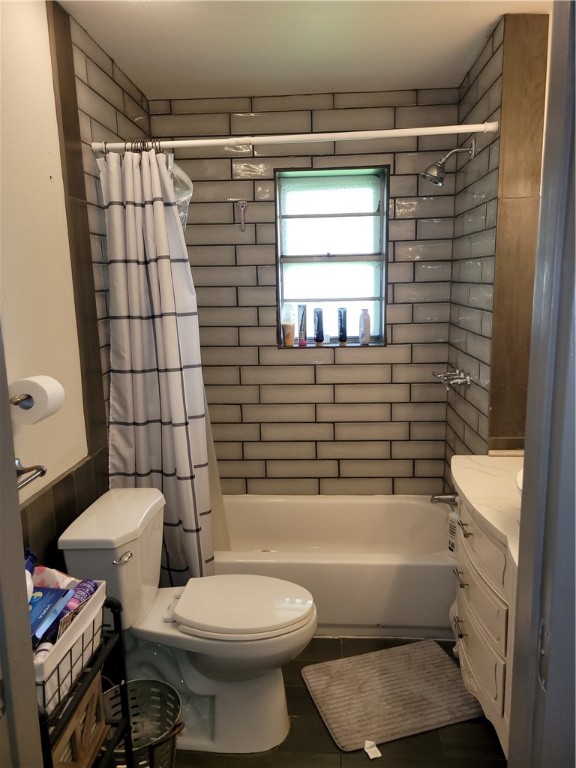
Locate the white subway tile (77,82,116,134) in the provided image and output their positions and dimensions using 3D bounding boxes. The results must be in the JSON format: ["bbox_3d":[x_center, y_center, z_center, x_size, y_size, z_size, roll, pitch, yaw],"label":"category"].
[{"bbox_3d":[-0.715,-1.030,2.162,0.012,0.102,0.401,-1,11,3],"label":"white subway tile"}]

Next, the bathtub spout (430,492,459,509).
[{"bbox_3d":[0.766,0.568,2.803,0.139,0.070,0.055,-1,11,3],"label":"bathtub spout"}]

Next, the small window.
[{"bbox_3d":[0.230,-0.656,3.047,0.583,0.918,0.120,-1,11,3],"label":"small window"}]

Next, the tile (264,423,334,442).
[{"bbox_3d":[0.054,0.267,3.205,0.406,0.102,0.012,0,11,3],"label":"tile"}]

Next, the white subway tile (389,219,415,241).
[{"bbox_3d":[0.574,-0.777,2.904,0.135,0.102,0.012,-1,11,3],"label":"white subway tile"}]

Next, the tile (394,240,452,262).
[{"bbox_3d":[0.684,-0.675,2.918,0.287,0.102,0.012,-1,11,3],"label":"tile"}]

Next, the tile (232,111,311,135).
[{"bbox_3d":[-0.086,-1.306,2.880,0.405,0.102,0.010,-1,11,3],"label":"tile"}]

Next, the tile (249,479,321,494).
[{"bbox_3d":[-0.026,0.578,3.257,0.405,0.096,0.010,-1,12,3],"label":"tile"}]

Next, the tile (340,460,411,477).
[{"bbox_3d":[0.495,0.473,3.222,0.406,0.102,0.012,0,11,3],"label":"tile"}]

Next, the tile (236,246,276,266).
[{"bbox_3d":[-0.167,-0.677,3.012,0.206,0.102,0.010,-1,11,3],"label":"tile"}]

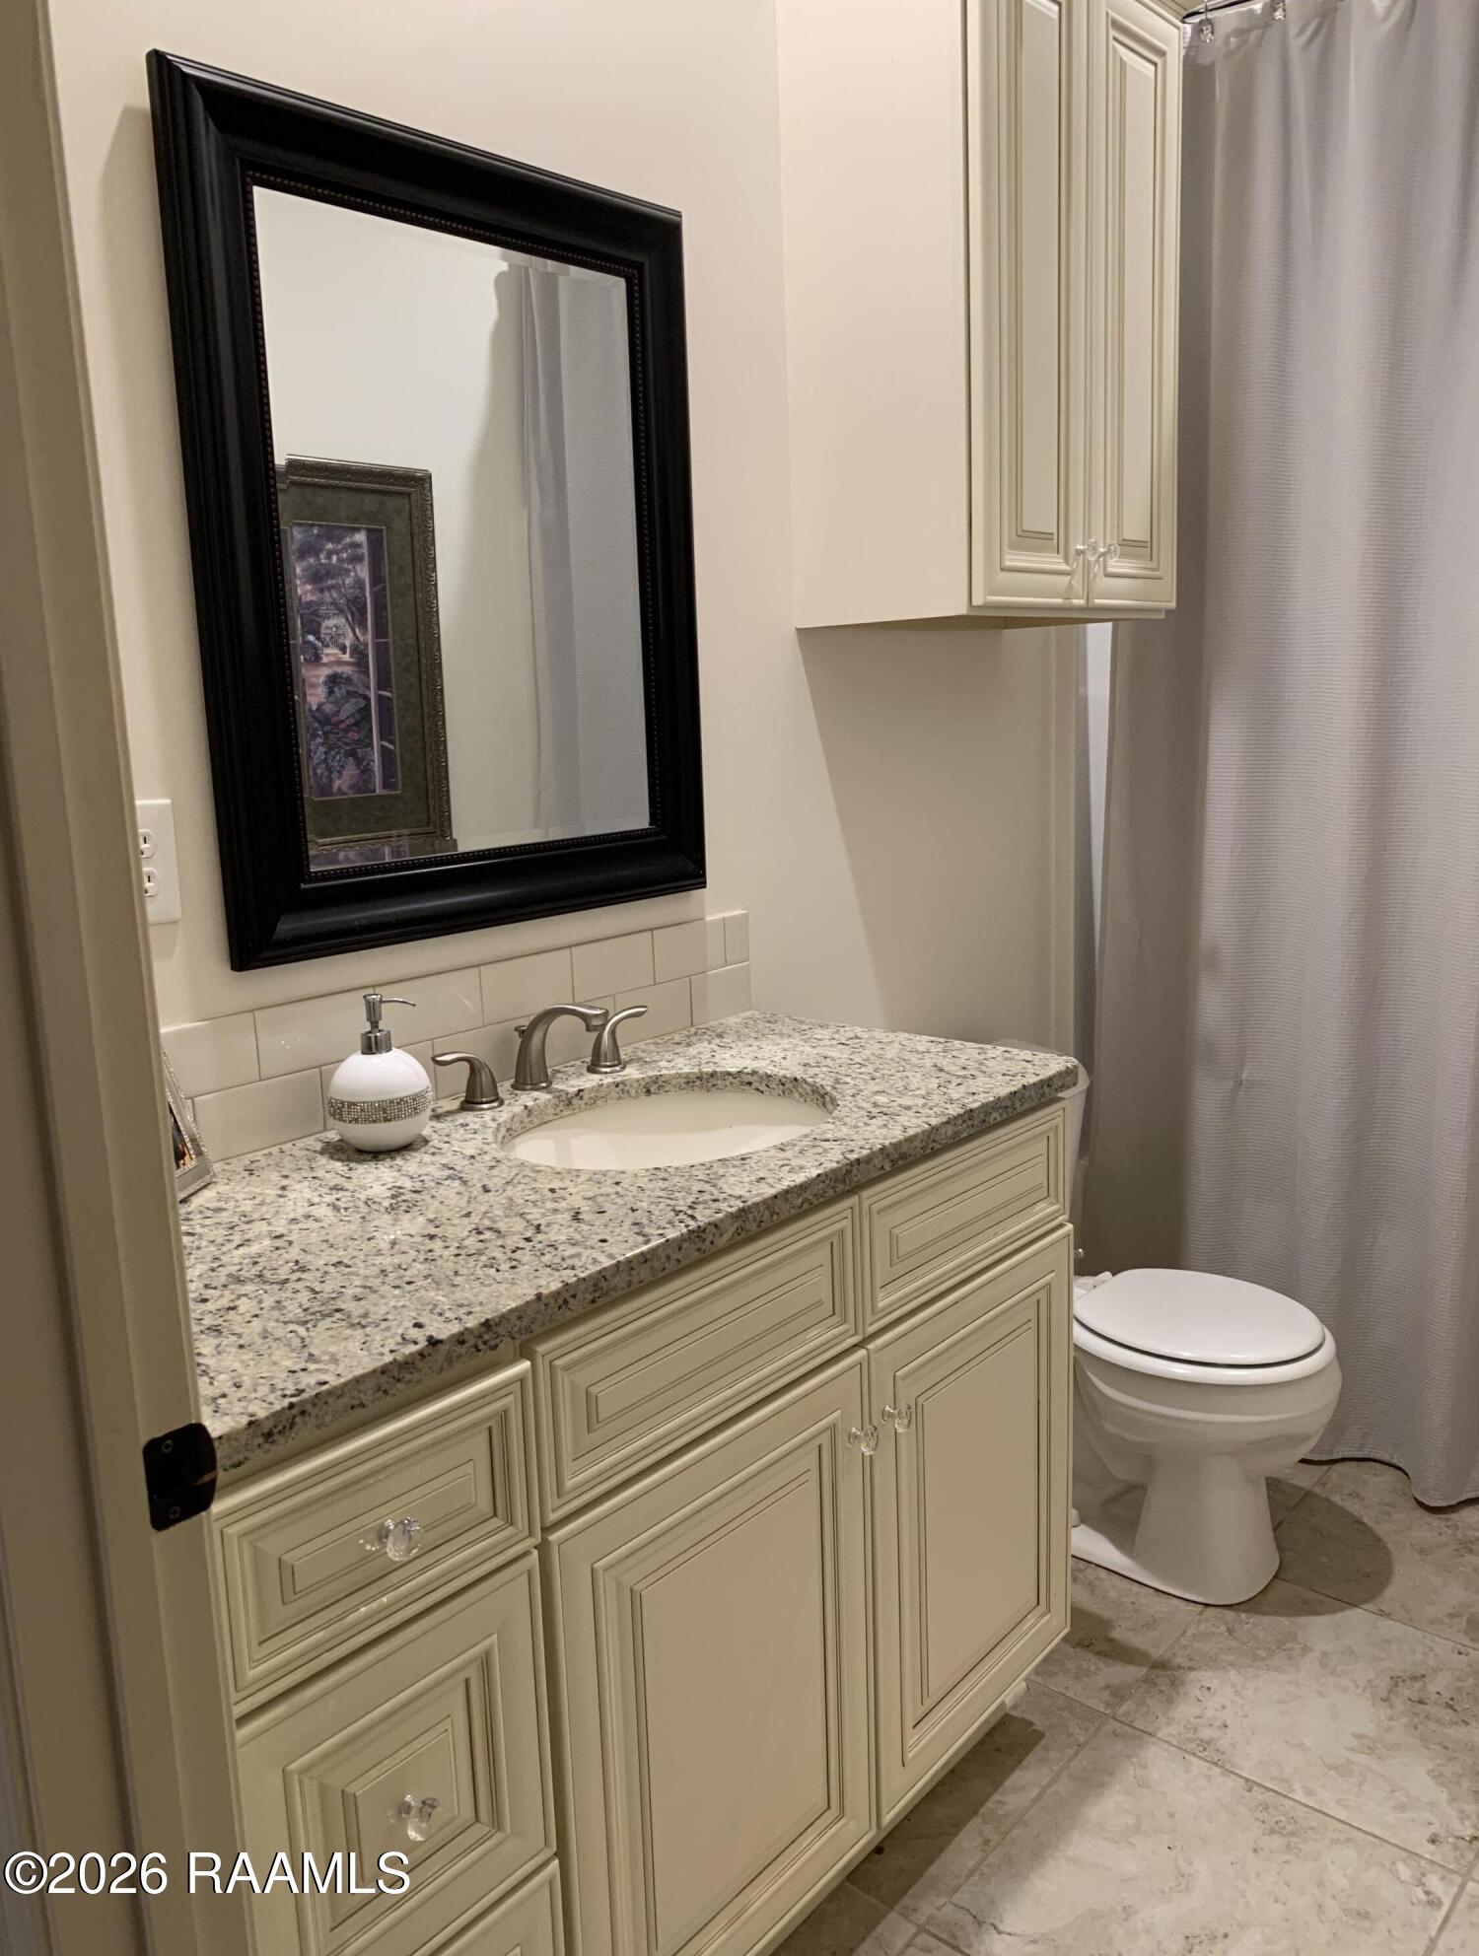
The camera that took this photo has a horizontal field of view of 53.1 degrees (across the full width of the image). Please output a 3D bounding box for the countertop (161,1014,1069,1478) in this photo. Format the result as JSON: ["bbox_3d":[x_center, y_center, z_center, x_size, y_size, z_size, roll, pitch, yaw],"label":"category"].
[{"bbox_3d":[-0.179,0.194,1.593,0.568,0.031,1.245,7,14,40],"label":"countertop"}]

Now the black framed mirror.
[{"bbox_3d":[-0.304,-0.502,1.754,0.036,0.882,0.730,7,14,40],"label":"black framed mirror"}]

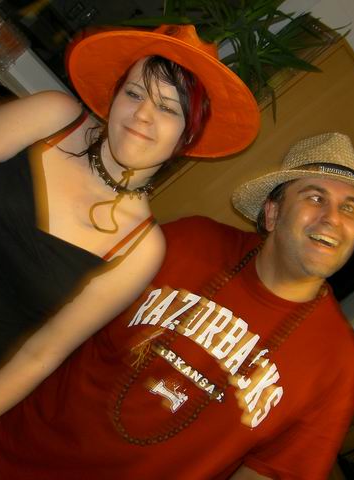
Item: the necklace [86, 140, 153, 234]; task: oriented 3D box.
[{"bbox_3d":[-0.098,-0.091,1.230,0.125,0.135,0.120,34,9,-9],"label":"necklace"}]

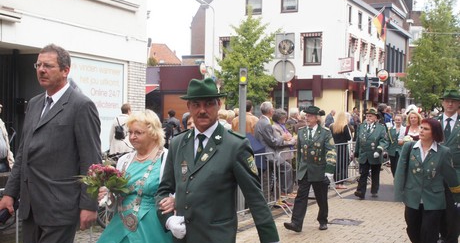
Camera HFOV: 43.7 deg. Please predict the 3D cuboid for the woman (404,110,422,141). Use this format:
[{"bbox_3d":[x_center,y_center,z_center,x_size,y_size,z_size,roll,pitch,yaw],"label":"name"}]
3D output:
[{"bbox_3d":[3.563,0.668,11.116,0.540,1.690,0.380,0,1,22],"label":"woman"}]

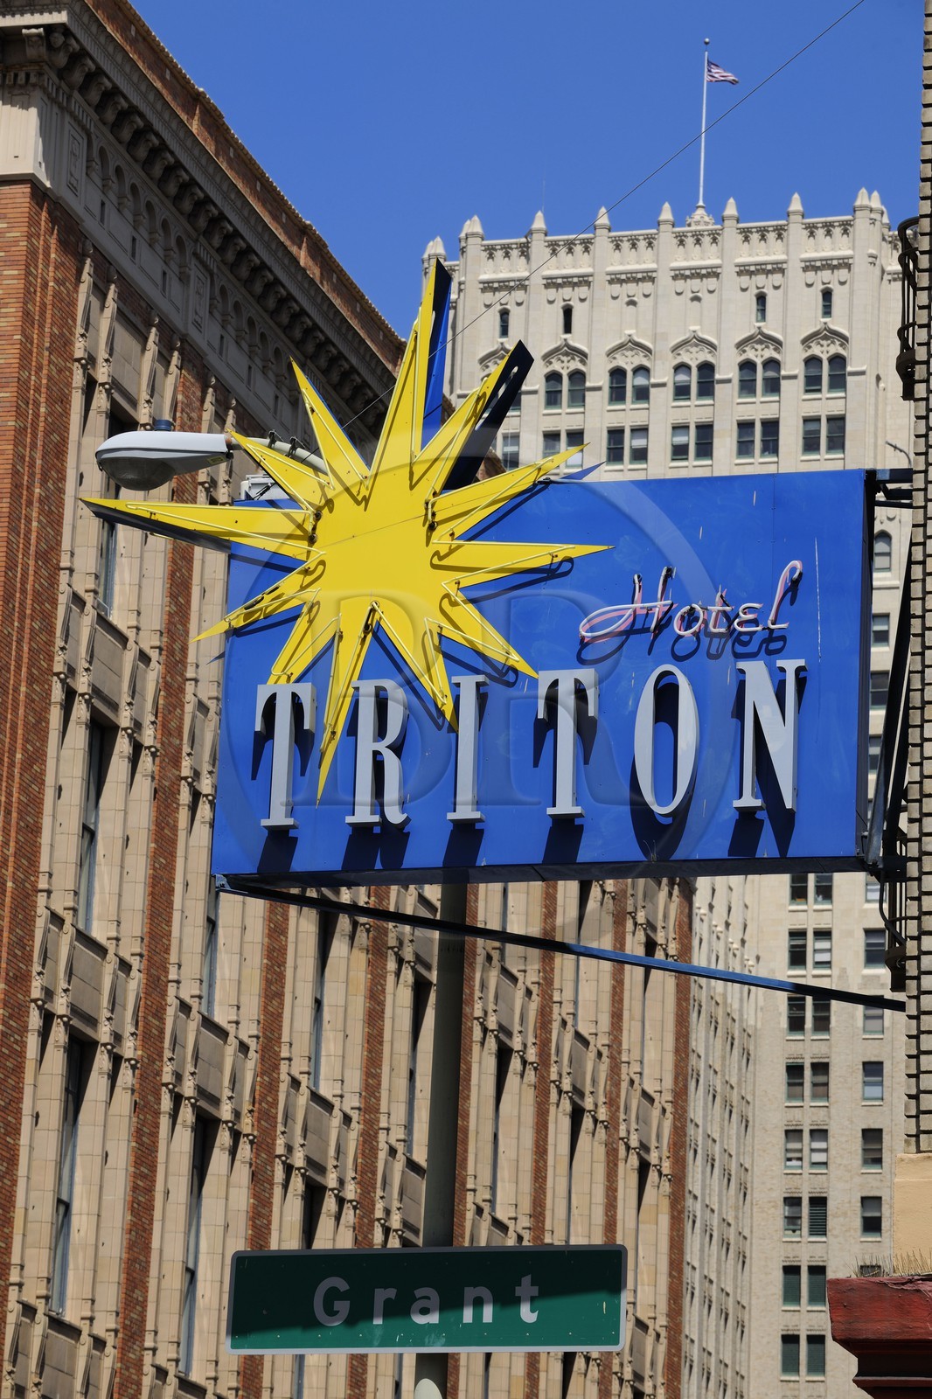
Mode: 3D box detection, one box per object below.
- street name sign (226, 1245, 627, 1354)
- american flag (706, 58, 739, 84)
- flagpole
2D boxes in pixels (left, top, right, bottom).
[{"bbox_3d":[-0.179,2.609,20.242,1.829,0.457,0.030,-3,-18,19],"label":"street name sign"},{"bbox_3d":[16.257,-39.767,295.230,2.150,1.650,0.400,6,-17,-12],"label":"american flag"},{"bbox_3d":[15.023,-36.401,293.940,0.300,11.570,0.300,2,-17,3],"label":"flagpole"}]

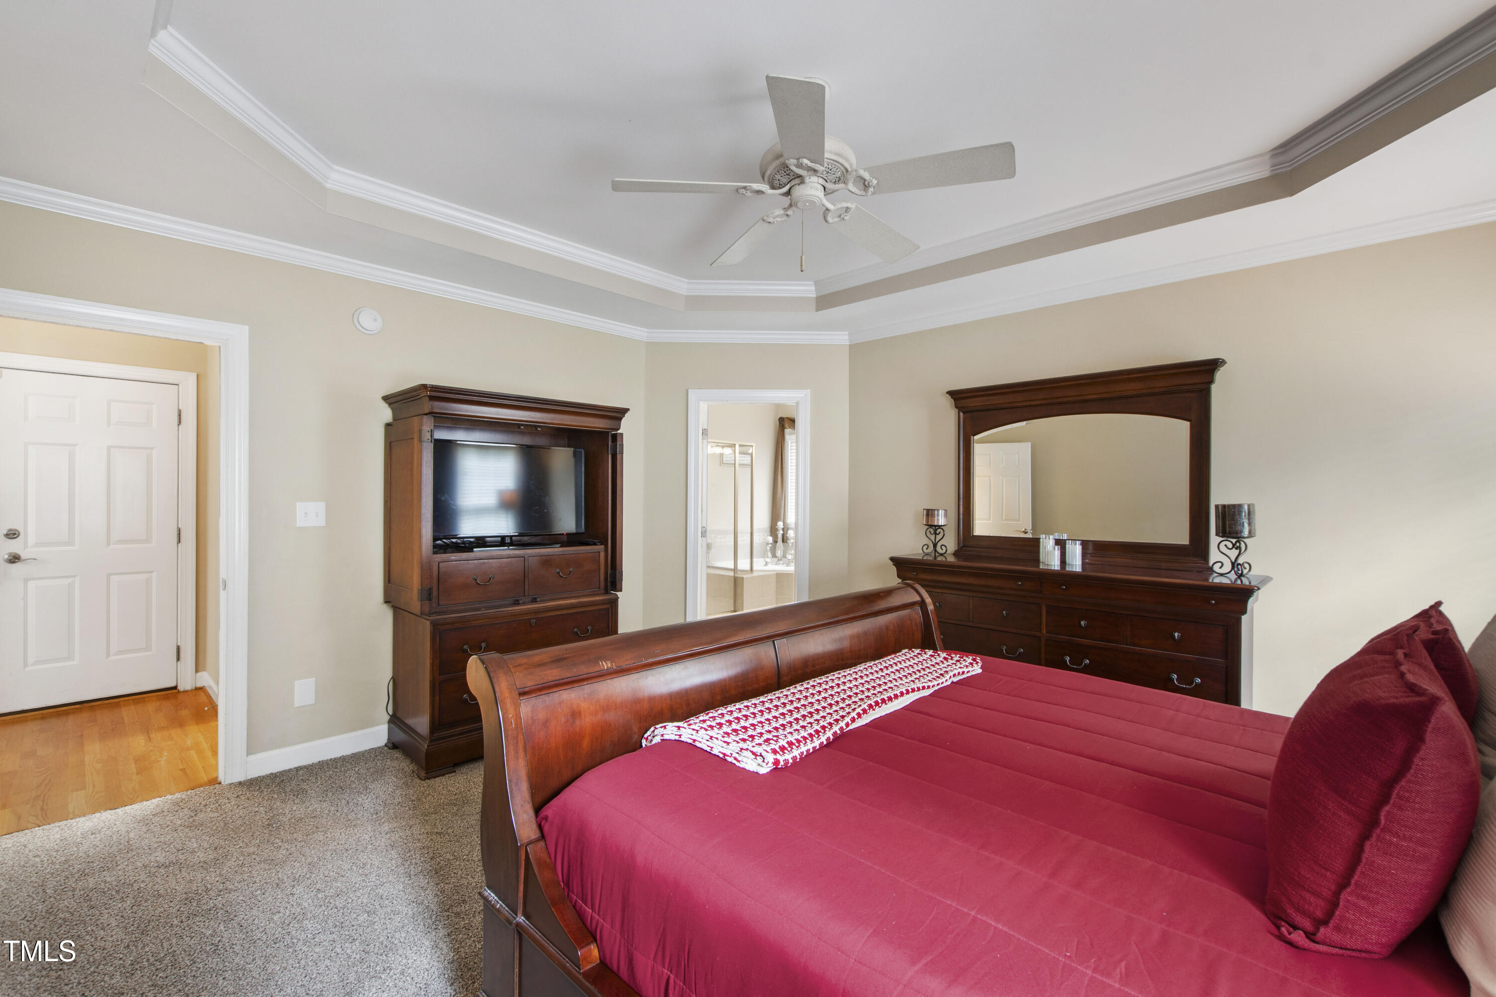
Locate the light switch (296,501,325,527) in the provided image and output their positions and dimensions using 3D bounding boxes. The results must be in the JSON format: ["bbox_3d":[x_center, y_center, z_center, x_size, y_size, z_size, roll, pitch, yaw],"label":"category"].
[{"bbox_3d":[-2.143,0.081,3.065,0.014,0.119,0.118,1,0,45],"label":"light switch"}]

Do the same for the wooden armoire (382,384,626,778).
[{"bbox_3d":[-1.317,0.394,3.476,0.608,1.841,1.161,1,0,45],"label":"wooden armoire"}]

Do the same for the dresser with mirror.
[{"bbox_3d":[1.637,0.334,3.293,1.694,2.010,0.488,1,0,43],"label":"dresser with mirror"}]

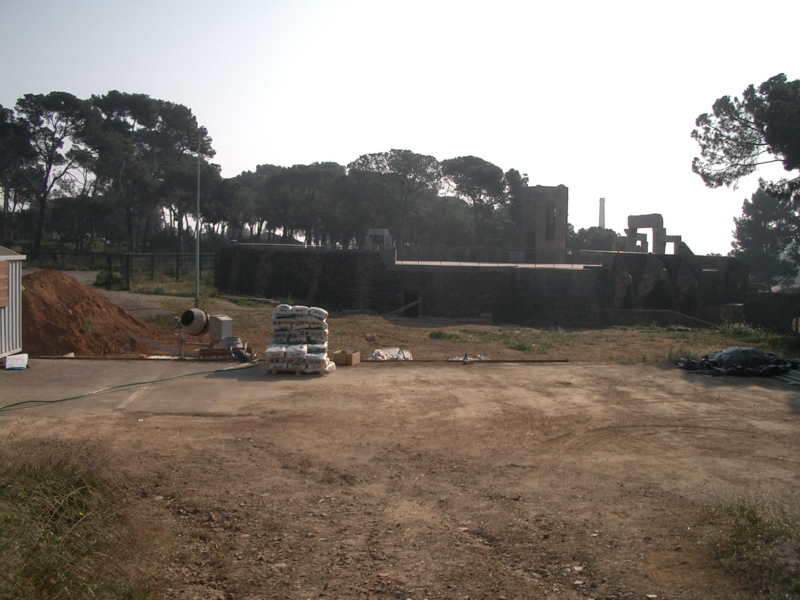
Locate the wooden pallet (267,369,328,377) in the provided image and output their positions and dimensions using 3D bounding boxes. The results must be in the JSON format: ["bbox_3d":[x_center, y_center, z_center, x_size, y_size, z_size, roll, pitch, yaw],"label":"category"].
[{"bbox_3d":[-2.292,1.602,18.411,1.200,0.145,1.000,1,3,-3],"label":"wooden pallet"}]

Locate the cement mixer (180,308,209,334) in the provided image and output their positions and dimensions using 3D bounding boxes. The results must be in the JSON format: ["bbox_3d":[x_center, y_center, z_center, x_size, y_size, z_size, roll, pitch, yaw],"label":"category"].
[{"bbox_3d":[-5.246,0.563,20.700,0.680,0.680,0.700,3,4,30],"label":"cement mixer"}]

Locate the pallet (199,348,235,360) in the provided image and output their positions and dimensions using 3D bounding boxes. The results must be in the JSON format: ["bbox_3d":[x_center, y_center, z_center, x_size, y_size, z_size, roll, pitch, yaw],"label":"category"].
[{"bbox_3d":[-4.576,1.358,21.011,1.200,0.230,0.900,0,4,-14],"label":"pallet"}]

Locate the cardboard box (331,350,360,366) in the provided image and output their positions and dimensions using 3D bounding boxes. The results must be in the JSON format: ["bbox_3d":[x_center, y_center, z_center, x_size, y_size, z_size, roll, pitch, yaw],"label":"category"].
[{"bbox_3d":[-1.321,1.451,20.127,0.490,0.280,0.500,2,4,16],"label":"cardboard box"}]

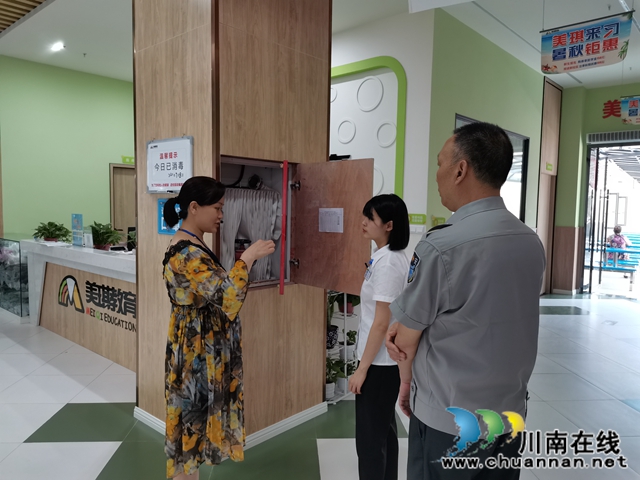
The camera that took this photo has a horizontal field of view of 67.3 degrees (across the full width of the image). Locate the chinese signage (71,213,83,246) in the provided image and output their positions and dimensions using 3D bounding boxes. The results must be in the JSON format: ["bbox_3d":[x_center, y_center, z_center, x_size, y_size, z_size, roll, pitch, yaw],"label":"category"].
[{"bbox_3d":[-2.667,-0.106,5.290,0.210,0.340,0.060,4,5,31],"label":"chinese signage"}]

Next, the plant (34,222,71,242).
[{"bbox_3d":[-3.244,-0.103,5.830,0.410,0.240,0.390,1,4,-3],"label":"plant"}]

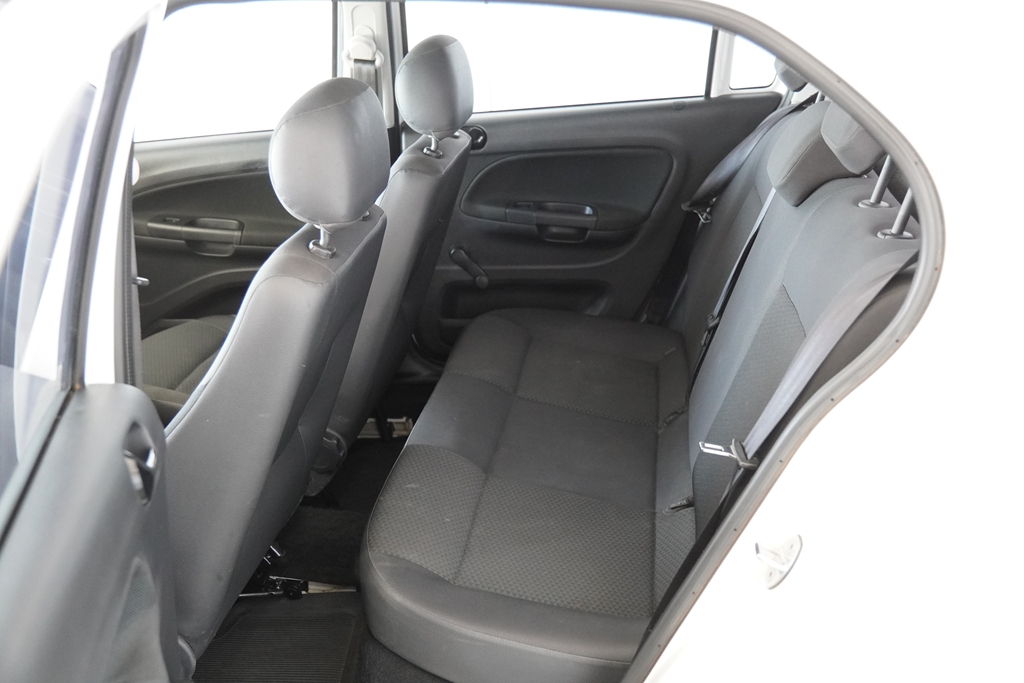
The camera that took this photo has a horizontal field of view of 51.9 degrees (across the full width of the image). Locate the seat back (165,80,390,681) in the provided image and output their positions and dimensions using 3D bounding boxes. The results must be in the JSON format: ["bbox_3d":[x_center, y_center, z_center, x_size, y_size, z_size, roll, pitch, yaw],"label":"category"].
[{"bbox_3d":[-0.403,0.009,1.694,0.245,0.895,0.500,21,24,0],"label":"seat back"}]

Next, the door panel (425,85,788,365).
[{"bbox_3d":[0.177,-0.253,2.649,0.910,0.690,0.130,1,22,9],"label":"door panel"}]

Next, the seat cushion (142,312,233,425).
[{"bbox_3d":[-0.641,0.114,2.550,0.560,0.215,0.500,1,22,9],"label":"seat cushion"}]

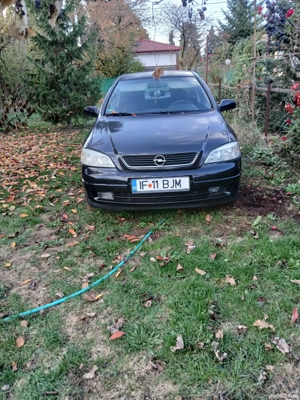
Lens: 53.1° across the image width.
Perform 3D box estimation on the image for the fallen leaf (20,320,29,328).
[{"bbox_3d":[-0.740,0.732,1.778,0.052,0.015,0.043,5,23,19],"label":"fallen leaf"}]

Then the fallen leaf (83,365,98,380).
[{"bbox_3d":[-0.284,0.823,1.434,0.077,0.030,0.055,-22,28,-40],"label":"fallen leaf"}]

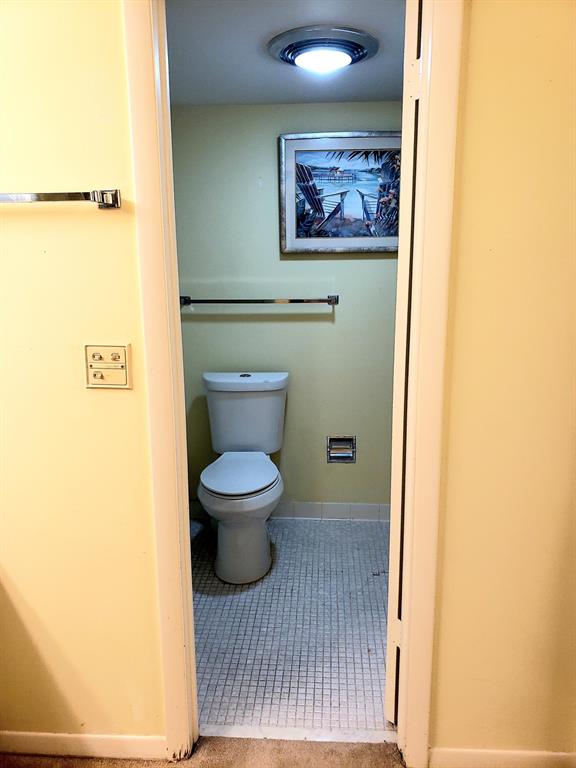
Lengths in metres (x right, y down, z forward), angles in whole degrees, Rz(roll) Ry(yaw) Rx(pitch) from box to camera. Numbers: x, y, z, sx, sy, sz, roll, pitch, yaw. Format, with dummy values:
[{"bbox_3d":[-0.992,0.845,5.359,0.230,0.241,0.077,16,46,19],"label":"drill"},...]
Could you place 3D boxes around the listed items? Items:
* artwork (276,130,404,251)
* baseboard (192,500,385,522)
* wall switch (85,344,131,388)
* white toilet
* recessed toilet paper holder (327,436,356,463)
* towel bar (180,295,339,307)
[{"bbox_3d":[0.308,-0.931,2.837,0.680,0.557,0.033,0,11,4],"label":"artwork"},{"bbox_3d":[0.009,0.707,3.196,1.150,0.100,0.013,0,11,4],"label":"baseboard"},{"bbox_3d":[-0.443,-0.041,1.427,0.115,0.112,0.014,0,11,4],"label":"wall switch"},{"bbox_3d":[-0.218,0.421,2.773,0.445,0.825,0.735,0,11,1],"label":"white toilet"},{"bbox_3d":[0.292,0.352,3.121,0.152,0.149,0.060,0,11,4],"label":"recessed toilet paper holder"},{"bbox_3d":[-0.148,-0.426,2.946,0.815,0.048,0.080,0,11,4],"label":"towel bar"}]

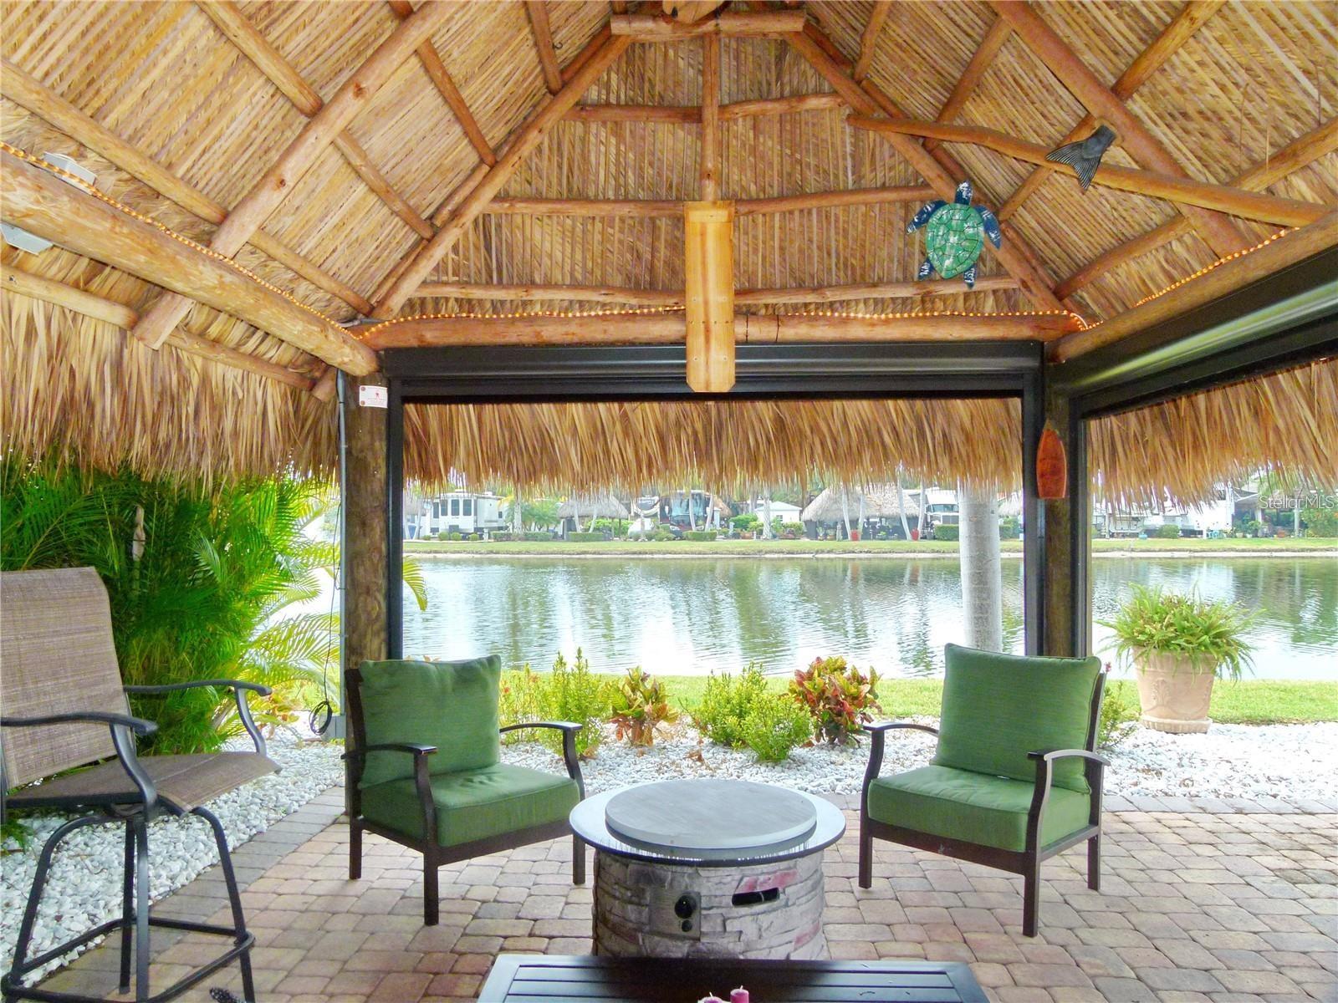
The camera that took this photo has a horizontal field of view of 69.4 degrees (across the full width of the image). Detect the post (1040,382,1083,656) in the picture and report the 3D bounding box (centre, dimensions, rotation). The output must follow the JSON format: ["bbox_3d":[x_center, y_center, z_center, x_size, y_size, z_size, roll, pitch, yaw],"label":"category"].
[{"bbox_3d":[1.912,0.427,4.673,0.205,2.220,0.205,0,-1,2],"label":"post"}]

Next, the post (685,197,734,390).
[{"bbox_3d":[0.203,-1.009,4.760,0.240,0.945,0.050,0,-2,2],"label":"post"}]

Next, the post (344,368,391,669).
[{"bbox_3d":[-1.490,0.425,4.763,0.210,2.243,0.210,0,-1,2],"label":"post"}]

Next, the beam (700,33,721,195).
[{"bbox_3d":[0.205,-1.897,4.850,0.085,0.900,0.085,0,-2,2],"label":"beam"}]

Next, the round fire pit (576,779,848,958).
[{"bbox_3d":[0.125,1.265,3.124,0.885,0.575,0.885,0,-2,0],"label":"round fire pit"}]

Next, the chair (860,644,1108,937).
[{"bbox_3d":[1.267,1.074,3.865,0.720,0.900,0.720,-1,-1,43],"label":"chair"}]

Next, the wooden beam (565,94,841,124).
[{"bbox_3d":[0.183,-1.935,4.764,1.400,0.110,0.090,0,-1,2],"label":"wooden beam"}]

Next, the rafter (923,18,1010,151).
[{"bbox_3d":[1.274,-1.774,4.200,0.068,0.068,1.281,0,-2,2],"label":"rafter"}]

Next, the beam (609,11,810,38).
[{"bbox_3d":[0.188,-2.292,4.641,0.950,0.115,0.115,0,-1,2],"label":"beam"}]

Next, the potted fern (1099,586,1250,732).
[{"bbox_3d":[3.742,1.139,7.107,1.080,1.060,1.080,0,-2,0],"label":"potted fern"}]

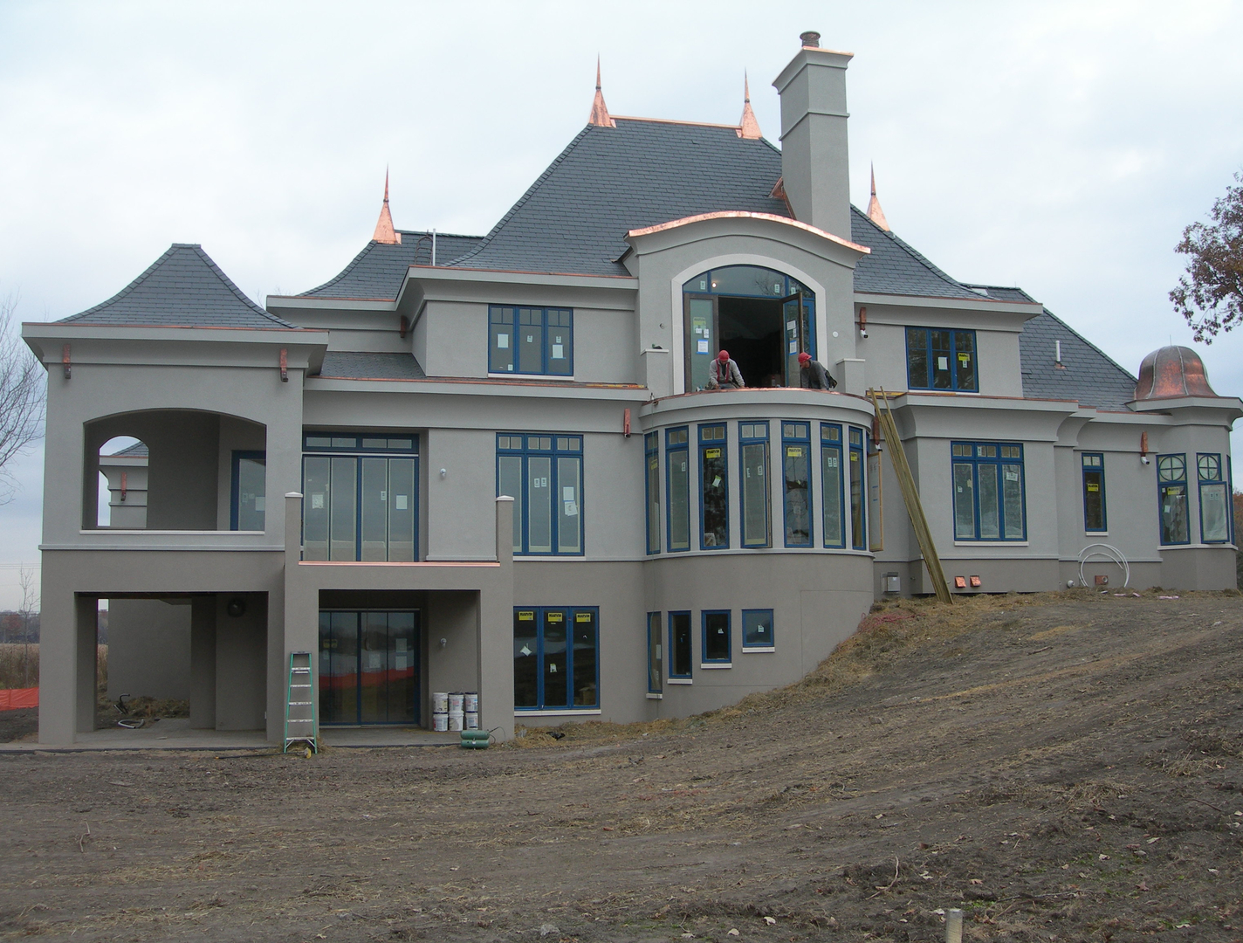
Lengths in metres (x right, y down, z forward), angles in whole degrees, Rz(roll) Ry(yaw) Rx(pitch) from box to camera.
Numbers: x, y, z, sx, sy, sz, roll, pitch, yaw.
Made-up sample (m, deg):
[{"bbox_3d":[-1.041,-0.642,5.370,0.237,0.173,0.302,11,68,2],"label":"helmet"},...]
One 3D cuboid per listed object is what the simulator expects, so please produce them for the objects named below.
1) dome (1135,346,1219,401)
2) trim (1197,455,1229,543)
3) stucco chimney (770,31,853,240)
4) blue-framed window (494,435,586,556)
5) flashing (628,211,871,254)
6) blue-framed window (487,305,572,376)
[{"bbox_3d":[14.113,-2.430,35.489,2.280,1.564,2.280,1,-6,-15],"label":"dome"},{"bbox_3d":[14.597,0.664,34.159,0.702,2.220,0.180,1,-6,-15],"label":"trim"},{"bbox_3d":[4.857,-8.245,34.646,1.330,5.700,2.250,1,-6,-15],"label":"stucco chimney"},{"bbox_3d":[-1.714,0.495,29.246,1.886,2.589,0.150,1,-6,-15],"label":"blue-framed window"},{"bbox_3d":[2.815,-5.247,30.268,5.562,0.763,0.500,1,-6,-15],"label":"flashing"},{"bbox_3d":[-1.875,-2.716,28.750,1.766,1.396,0.140,1,-7,-15],"label":"blue-framed window"}]

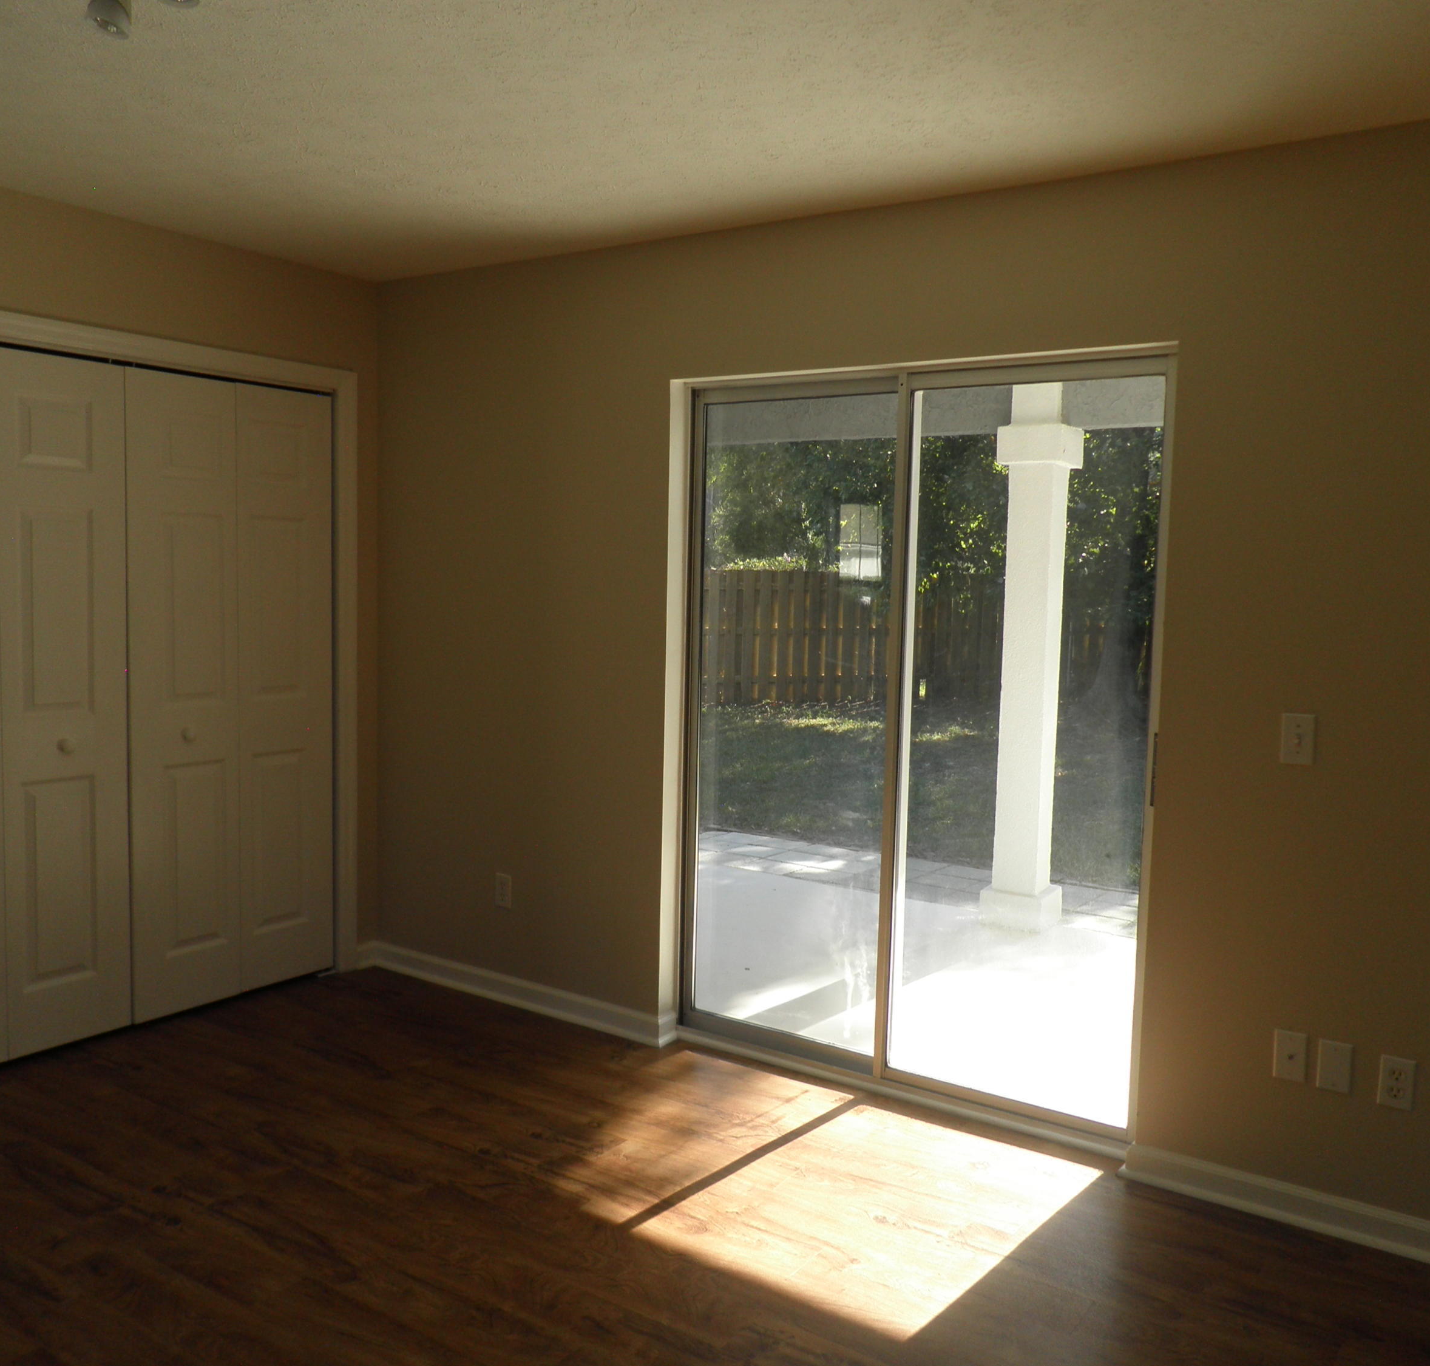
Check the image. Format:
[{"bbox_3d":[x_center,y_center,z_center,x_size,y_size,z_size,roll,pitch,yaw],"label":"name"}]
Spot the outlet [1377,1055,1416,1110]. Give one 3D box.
[{"bbox_3d":[1.523,0.894,2.821,0.071,0.115,0.010,5,6,34],"label":"outlet"}]

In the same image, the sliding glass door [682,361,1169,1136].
[{"bbox_3d":[0.517,0.137,3.608,1.449,2.019,0.090,5,6,34],"label":"sliding glass door"}]

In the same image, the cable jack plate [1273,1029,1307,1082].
[{"bbox_3d":[1.340,0.871,2.942,0.071,0.115,0.010,5,6,34],"label":"cable jack plate"}]

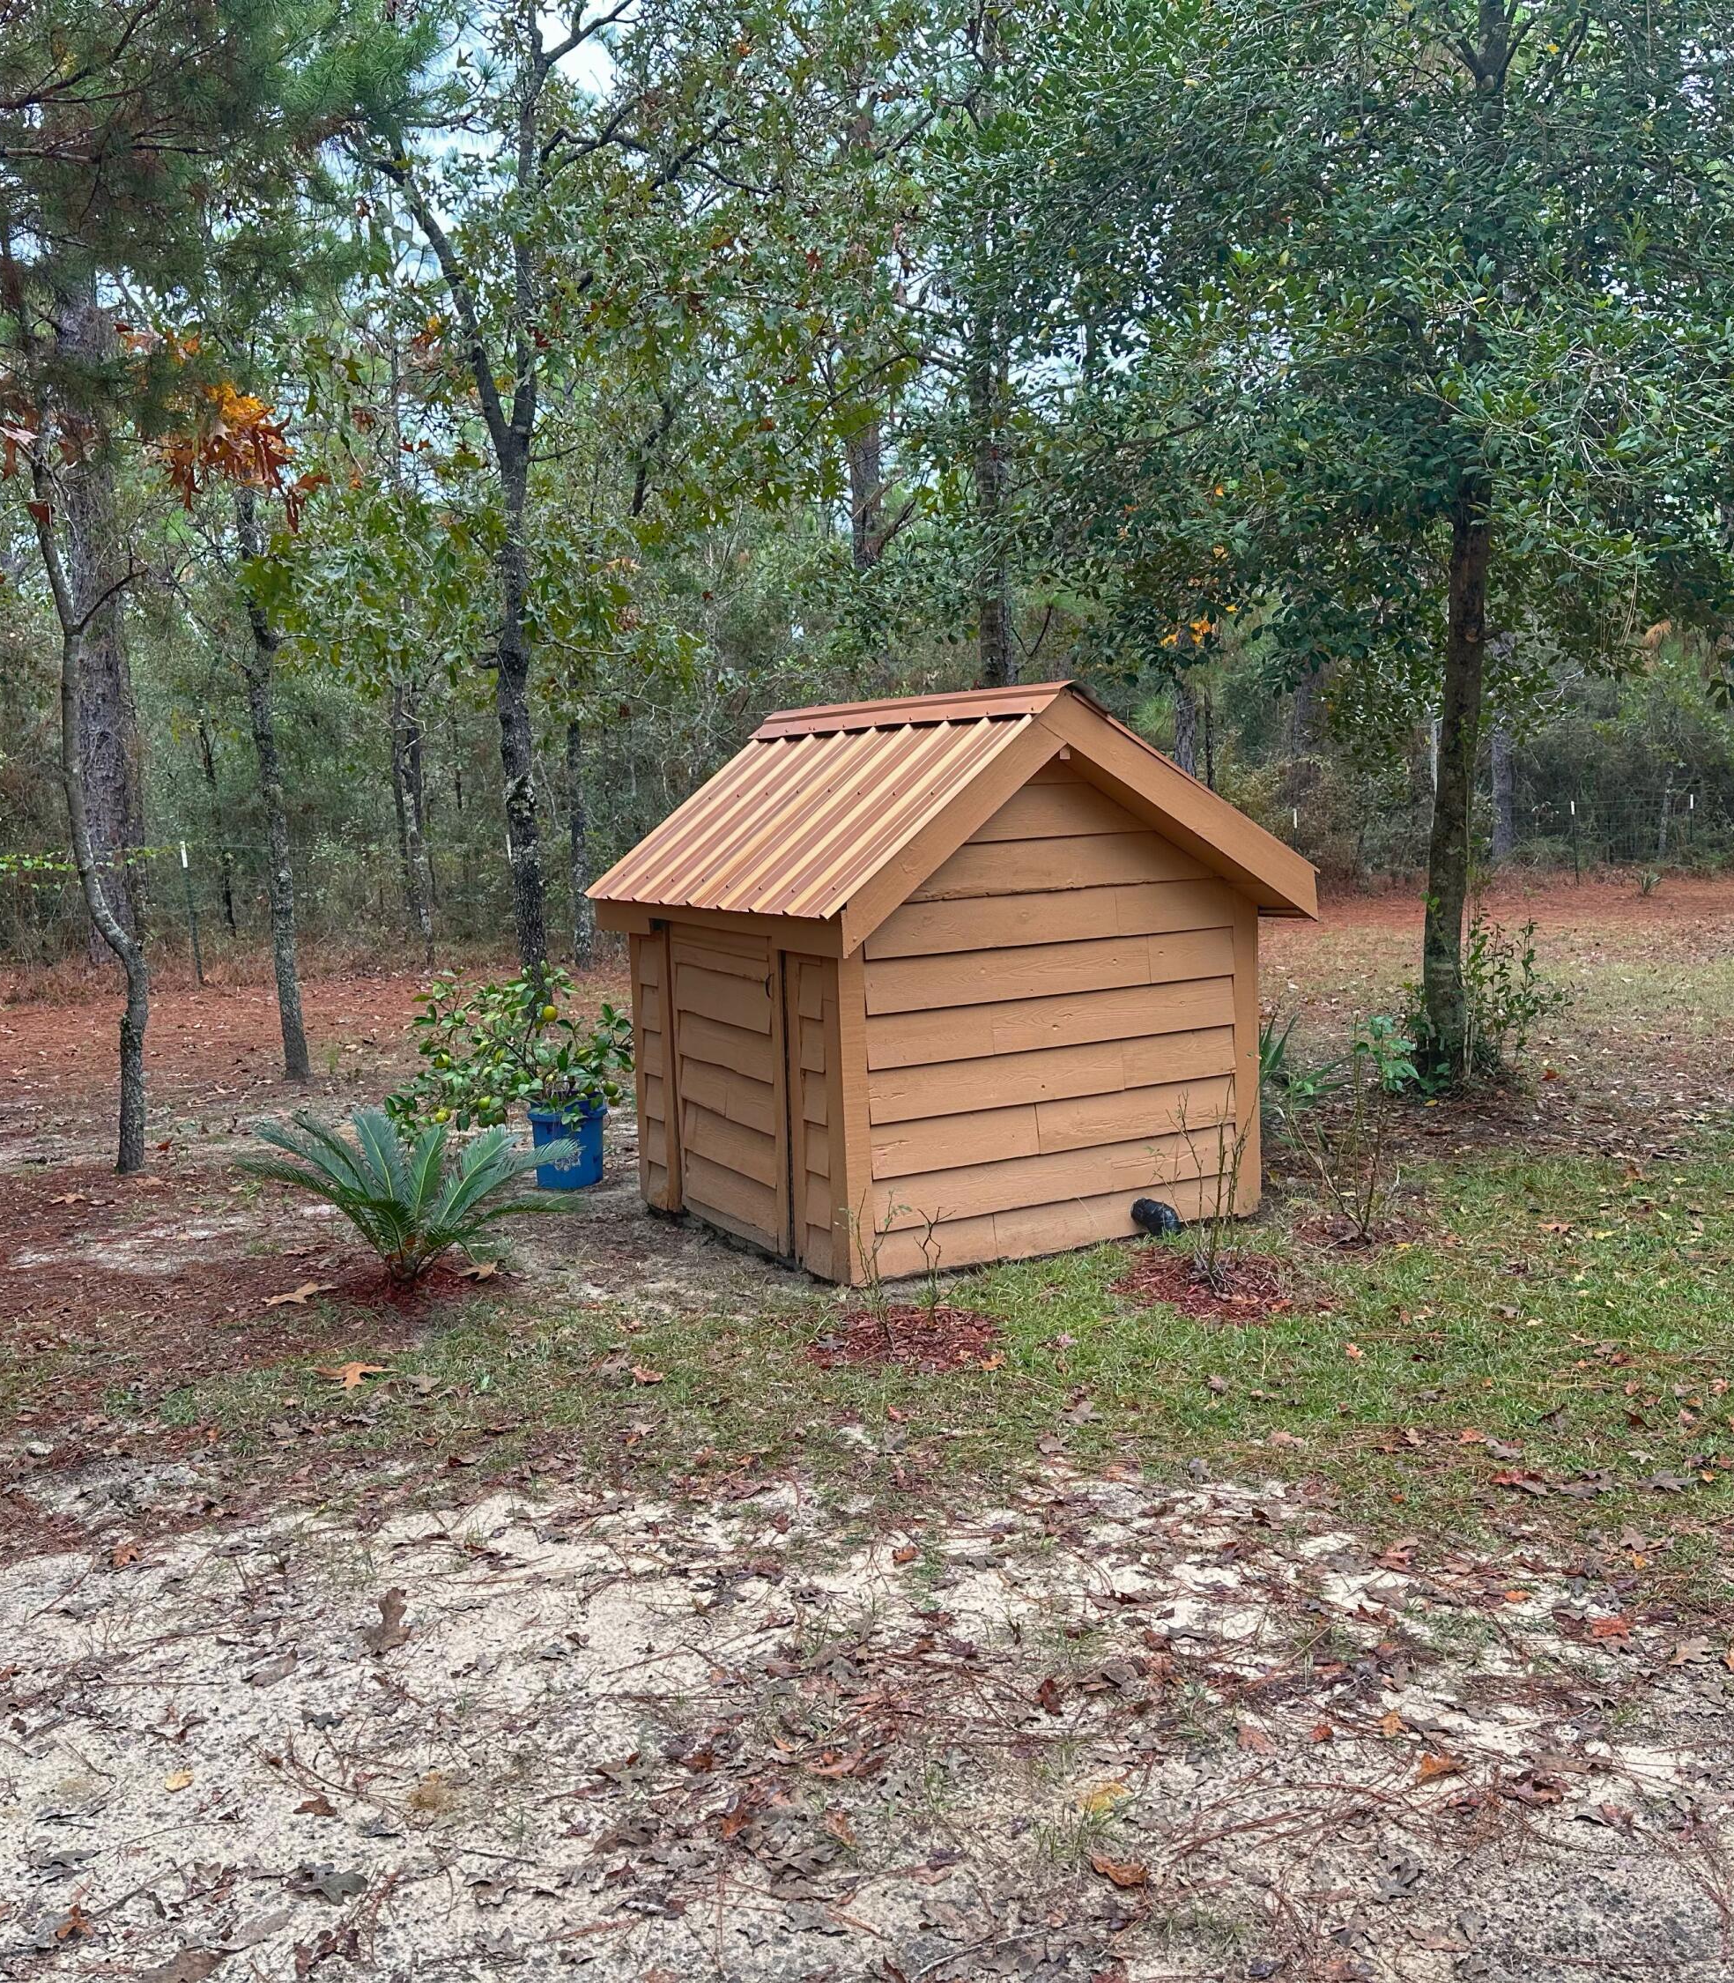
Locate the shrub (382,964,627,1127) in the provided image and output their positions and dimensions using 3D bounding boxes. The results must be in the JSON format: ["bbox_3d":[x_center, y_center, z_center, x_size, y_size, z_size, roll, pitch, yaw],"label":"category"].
[{"bbox_3d":[-1.373,0.209,7.061,0.920,0.640,0.780,-3,6,-9],"label":"shrub"}]

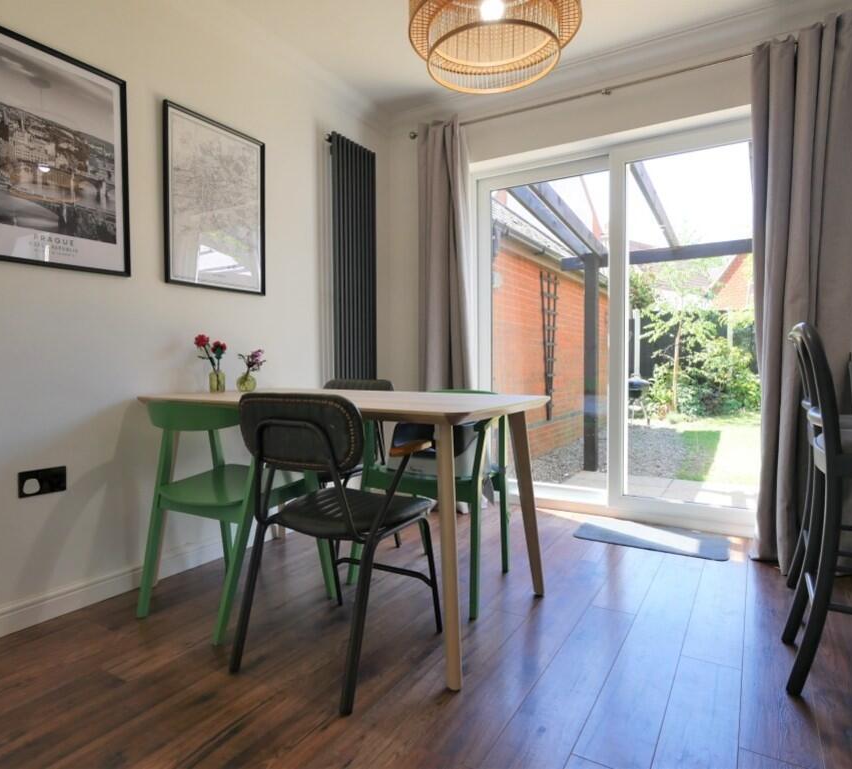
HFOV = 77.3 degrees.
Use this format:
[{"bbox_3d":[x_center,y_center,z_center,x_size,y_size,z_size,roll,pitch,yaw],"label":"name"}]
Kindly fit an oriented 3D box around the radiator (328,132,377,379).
[{"bbox_3d":[-0.412,-0.500,3.137,0.068,1.790,0.360,1,3,32],"label":"radiator"}]

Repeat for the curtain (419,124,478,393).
[{"bbox_3d":[0.118,-0.408,3.224,0.370,2.310,0.160,1,3,32],"label":"curtain"}]

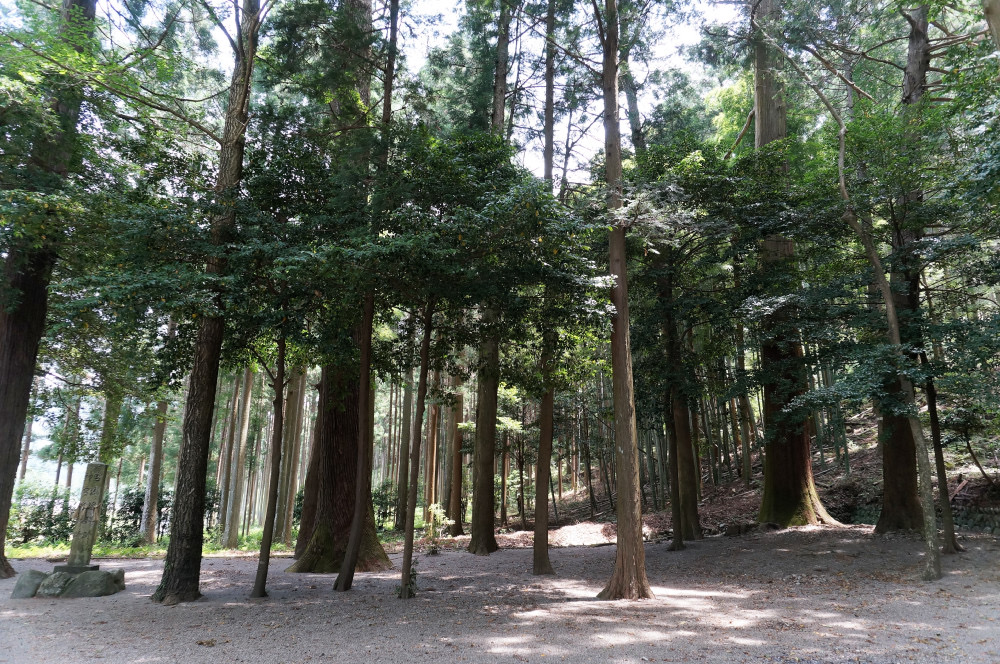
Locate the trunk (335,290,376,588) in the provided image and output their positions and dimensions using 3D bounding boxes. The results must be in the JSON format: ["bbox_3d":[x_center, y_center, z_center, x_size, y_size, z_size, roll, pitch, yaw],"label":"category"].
[{"bbox_3d":[-1.918,1.370,8.891,0.262,3.895,0.262,5,-12,-12],"label":"trunk"}]

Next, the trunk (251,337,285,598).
[{"bbox_3d":[-2.841,1.617,8.247,0.195,3.125,0.195,4,-12,-18],"label":"trunk"}]

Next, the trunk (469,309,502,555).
[{"bbox_3d":[-0.235,1.817,12.605,0.449,4.524,0.449,1,-11,-1],"label":"trunk"}]

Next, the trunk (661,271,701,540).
[{"bbox_3d":[4.223,1.622,15.791,0.573,6.317,0.573,-4,-12,15],"label":"trunk"}]

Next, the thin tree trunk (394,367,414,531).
[{"bbox_3d":[-2.307,2.827,16.402,0.341,3.939,0.341,2,-11,-8],"label":"thin tree trunk"}]

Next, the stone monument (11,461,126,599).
[{"bbox_3d":[-5.121,2.382,8.223,1.150,1.529,0.900,4,-12,-14],"label":"stone monument"}]

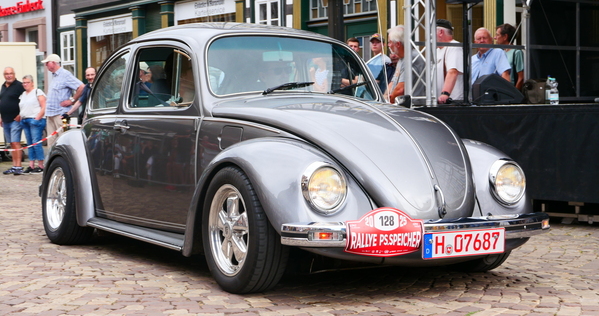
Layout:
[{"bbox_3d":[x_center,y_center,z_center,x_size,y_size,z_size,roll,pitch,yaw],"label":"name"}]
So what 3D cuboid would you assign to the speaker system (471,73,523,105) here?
[{"bbox_3d":[1.774,-0.608,9.200,0.410,0.290,0.450,0,2,-3],"label":"speaker system"}]

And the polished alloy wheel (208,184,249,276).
[{"bbox_3d":[-0.267,0.333,4.793,0.170,0.420,0.420,-1,2,-31],"label":"polished alloy wheel"}]

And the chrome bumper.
[{"bbox_3d":[0.614,0.314,4.597,1.510,0.112,0.260,-1,2,-31],"label":"chrome bumper"}]

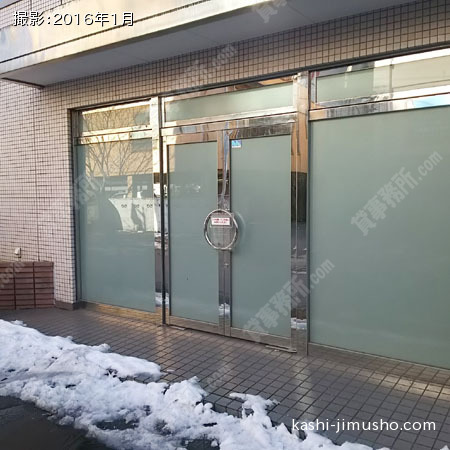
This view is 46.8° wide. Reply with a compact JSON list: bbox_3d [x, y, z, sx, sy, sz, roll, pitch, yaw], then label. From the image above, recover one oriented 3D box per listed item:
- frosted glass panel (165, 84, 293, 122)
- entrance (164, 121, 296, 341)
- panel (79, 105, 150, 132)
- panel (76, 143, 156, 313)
[{"bbox_3d":[-0.011,-1.174,5.064,1.504,0.209,0.050,2,5,35],"label":"frosted glass panel"},{"bbox_3d":[-0.015,0.096,5.150,1.515,2.050,0.100,2,5,35],"label":"entrance"},{"bbox_3d":[-1.231,-1.154,5.677,1.190,0.203,0.030,2,4,38],"label":"panel"},{"bbox_3d":[-1.291,0.006,6.055,1.247,1.910,0.050,2,5,35],"label":"panel"}]

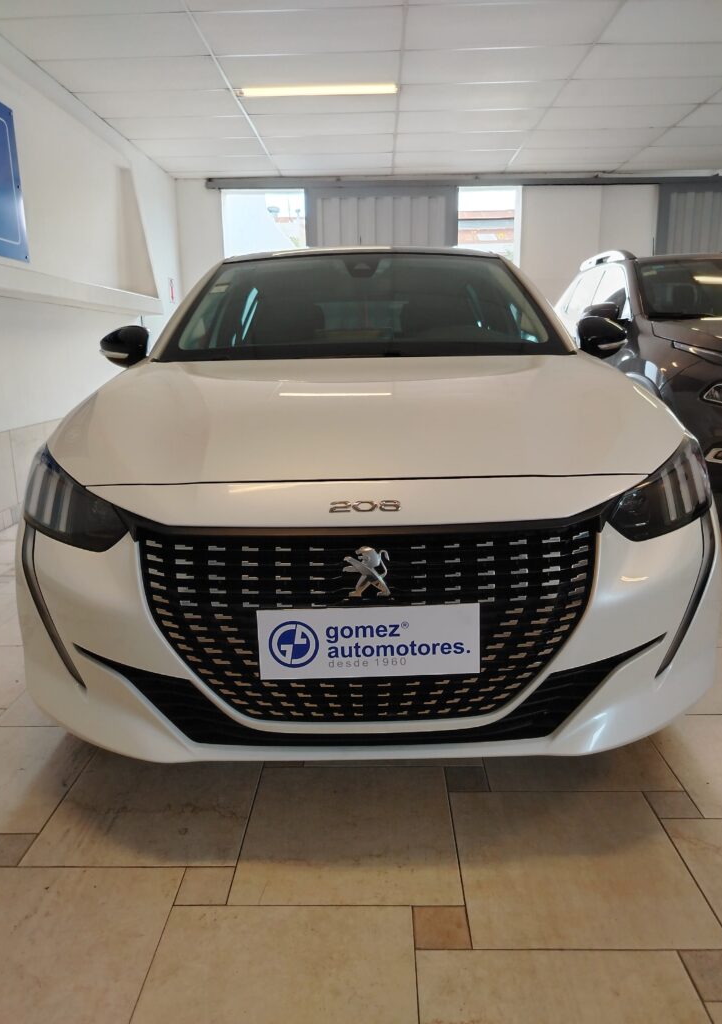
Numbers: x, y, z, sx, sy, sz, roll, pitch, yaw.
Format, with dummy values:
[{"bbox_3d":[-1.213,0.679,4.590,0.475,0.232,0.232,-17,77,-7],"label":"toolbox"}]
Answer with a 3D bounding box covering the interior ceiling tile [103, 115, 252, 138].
[{"bbox_3d":[-1.501,-3.270,6.050,1.177,0.030,0.607,-1,13,2],"label":"interior ceiling tile"}]

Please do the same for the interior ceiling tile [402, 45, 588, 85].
[{"bbox_3d":[0.876,-3.018,4.797,1.214,0.030,0.607,-1,13,2],"label":"interior ceiling tile"}]

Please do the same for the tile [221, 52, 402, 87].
[{"bbox_3d":[-0.336,-3.021,4.847,1.204,0.020,0.598,0,13,2],"label":"tile"}]

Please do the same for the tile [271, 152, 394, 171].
[{"bbox_3d":[-0.268,-3.560,7.196,1.204,0.020,0.598,0,13,2],"label":"tile"}]

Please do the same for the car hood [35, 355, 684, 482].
[{"bbox_3d":[0.020,-0.265,1.848,1.470,0.280,1.080,-1,13,0],"label":"car hood"}]

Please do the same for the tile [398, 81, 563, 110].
[{"bbox_3d":[0.892,-3.155,5.388,1.214,0.030,0.607,-1,13,2],"label":"tile"}]

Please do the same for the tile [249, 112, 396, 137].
[{"bbox_3d":[-0.306,-3.281,6.015,1.214,0.030,0.607,-1,13,2],"label":"tile"}]

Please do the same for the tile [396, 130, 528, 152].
[{"bbox_3d":[0.924,-3.429,6.571,1.214,0.030,0.607,-1,13,2],"label":"tile"}]

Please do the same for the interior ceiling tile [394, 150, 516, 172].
[{"bbox_3d":[0.945,-3.569,7.158,1.204,0.020,0.598,0,13,2],"label":"interior ceiling tile"}]

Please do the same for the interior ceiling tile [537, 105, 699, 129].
[{"bbox_3d":[2.125,-3.309,5.946,1.204,0.020,0.598,0,13,2],"label":"interior ceiling tile"}]

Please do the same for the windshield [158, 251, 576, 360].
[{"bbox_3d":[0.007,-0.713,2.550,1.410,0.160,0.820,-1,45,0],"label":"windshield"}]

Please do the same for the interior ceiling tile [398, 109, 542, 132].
[{"bbox_3d":[0.911,-3.300,5.984,1.204,0.020,0.598,0,13,2],"label":"interior ceiling tile"}]

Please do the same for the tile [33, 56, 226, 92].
[{"bbox_3d":[-1.528,-3.012,4.884,1.161,0.020,0.598,0,13,2],"label":"tile"}]

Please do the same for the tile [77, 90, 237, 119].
[{"bbox_3d":[-1.517,-3.133,5.458,1.177,0.030,0.607,-1,13,2],"label":"tile"}]

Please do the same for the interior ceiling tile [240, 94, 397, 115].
[{"bbox_3d":[-0.319,-3.156,5.434,1.204,0.020,0.598,0,13,2],"label":"interior ceiling tile"}]

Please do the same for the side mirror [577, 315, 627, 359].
[{"bbox_3d":[0.902,-0.652,2.648,0.195,0.160,0.160,-1,13,0],"label":"side mirror"}]

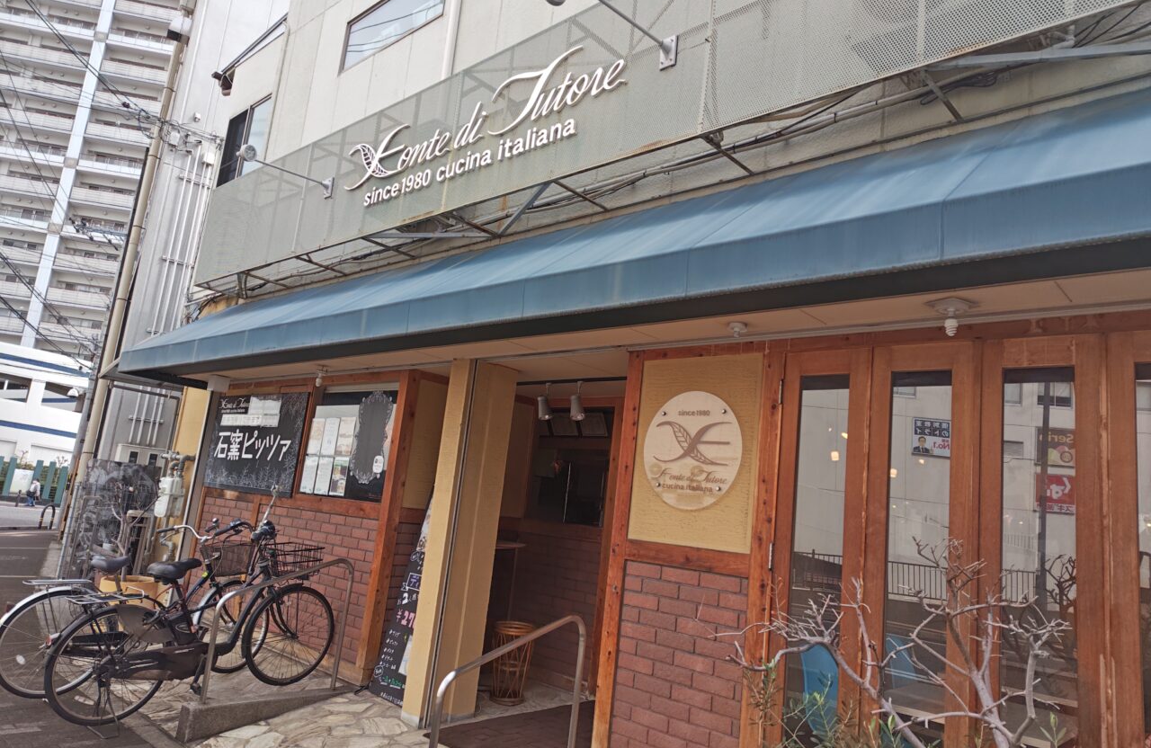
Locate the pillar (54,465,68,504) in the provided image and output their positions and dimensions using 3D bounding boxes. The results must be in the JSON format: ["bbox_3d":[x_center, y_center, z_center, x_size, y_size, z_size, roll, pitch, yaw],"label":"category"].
[{"bbox_3d":[-29.566,6.441,44.000,0.300,2.250,0.420,-3,-14,42],"label":"pillar"}]

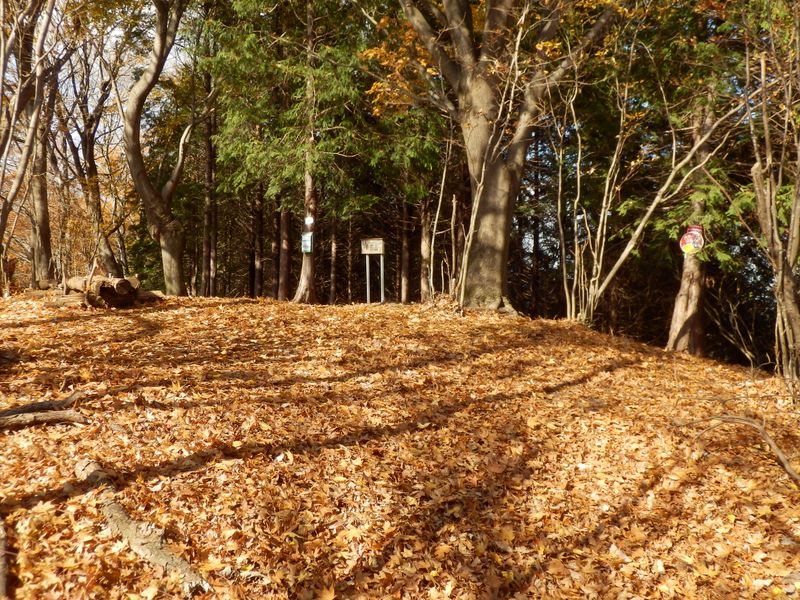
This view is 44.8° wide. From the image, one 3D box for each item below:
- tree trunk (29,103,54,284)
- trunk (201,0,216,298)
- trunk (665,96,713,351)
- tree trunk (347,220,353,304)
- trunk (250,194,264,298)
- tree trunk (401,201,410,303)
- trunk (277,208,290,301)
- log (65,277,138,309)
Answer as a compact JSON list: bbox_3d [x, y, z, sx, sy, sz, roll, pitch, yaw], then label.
[{"bbox_3d":[-6.464,-1.920,17.500,0.420,3.281,0.380,0,0,0],"label":"tree trunk"},{"bbox_3d":[-3.650,-2.869,18.500,0.280,5.604,0.280,0,0,0],"label":"trunk"},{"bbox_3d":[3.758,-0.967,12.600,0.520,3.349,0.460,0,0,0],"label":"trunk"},{"bbox_3d":[-1.015,-0.794,19.500,0.100,1.688,0.100,0,0,0],"label":"tree trunk"},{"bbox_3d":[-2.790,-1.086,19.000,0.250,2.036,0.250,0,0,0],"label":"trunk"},{"bbox_3d":[0.107,-0.939,18.800,0.180,1.976,0.180,0,0,0],"label":"tree trunk"},{"bbox_3d":[-2.137,-0.834,17.800,0.240,1.687,0.240,0,0,0],"label":"trunk"},{"bbox_3d":[-4.413,-0.110,14.300,1.061,0.471,0.750,0,0,0],"label":"log"}]

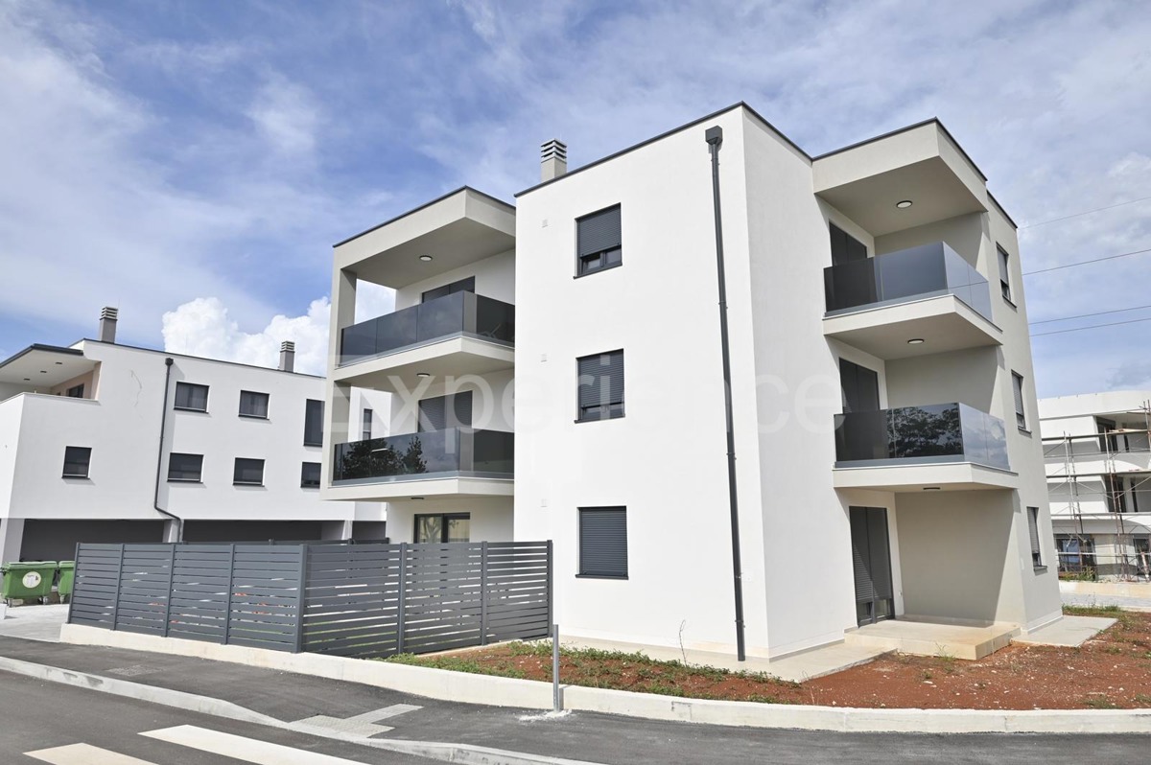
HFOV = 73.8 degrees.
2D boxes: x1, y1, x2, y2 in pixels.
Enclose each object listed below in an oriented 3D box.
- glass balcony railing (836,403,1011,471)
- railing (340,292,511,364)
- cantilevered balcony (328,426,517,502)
[{"bbox_3d":[6.841,1.218,15.033,2.302,1.054,3.208,-10,-14,40],"label":"glass balcony railing"},{"bbox_3d":[-3.600,-1.047,18.637,4.800,1.050,1.850,-10,-14,41],"label":"railing"},{"bbox_3d":[-3.641,2.043,18.118,5.070,1.378,1.993,-10,-14,40],"label":"cantilevered balcony"}]

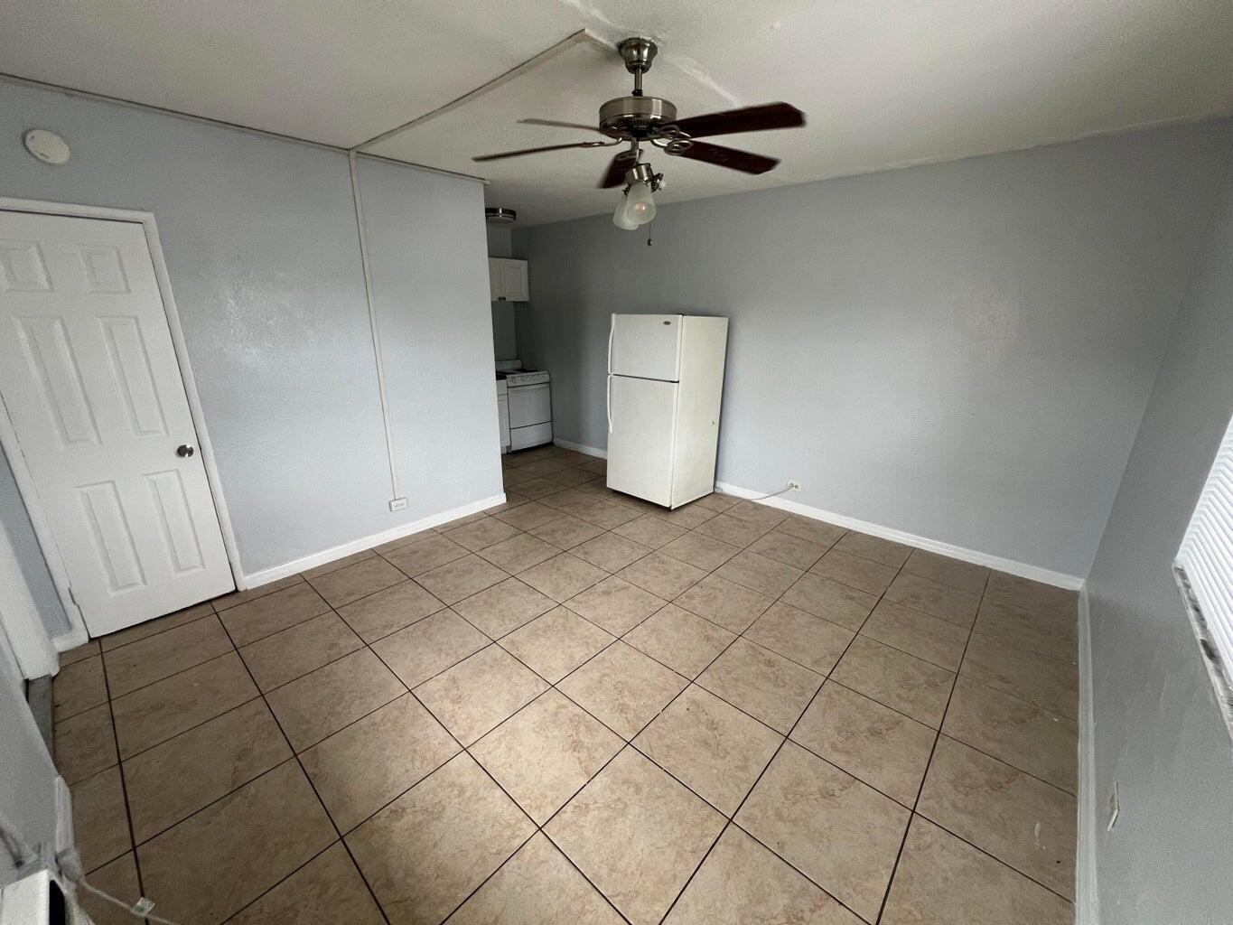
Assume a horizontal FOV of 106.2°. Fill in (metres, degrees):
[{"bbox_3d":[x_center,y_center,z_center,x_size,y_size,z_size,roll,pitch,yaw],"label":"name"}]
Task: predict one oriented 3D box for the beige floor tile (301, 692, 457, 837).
[{"bbox_3d":[-0.887,1.100,1.752,0.440,0.010,0.440,15,22,39],"label":"beige floor tile"}]

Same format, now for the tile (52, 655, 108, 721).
[{"bbox_3d":[-2.383,0.987,2.057,0.440,0.010,0.156,15,22,39],"label":"tile"}]

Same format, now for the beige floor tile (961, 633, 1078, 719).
[{"bbox_3d":[1.975,1.026,2.276,0.425,0.015,0.450,15,23,39],"label":"beige floor tile"}]

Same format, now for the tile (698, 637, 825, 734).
[{"bbox_3d":[0.674,1.033,2.191,0.446,0.015,0.446,15,22,39],"label":"tile"}]

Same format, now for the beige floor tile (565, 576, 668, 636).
[{"bbox_3d":[-0.001,0.824,2.695,0.440,0.010,0.440,15,22,39],"label":"beige floor tile"}]

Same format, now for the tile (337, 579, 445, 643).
[{"bbox_3d":[-1.298,0.852,2.687,0.446,0.015,0.446,15,22,39],"label":"tile"}]

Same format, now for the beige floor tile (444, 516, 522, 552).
[{"bbox_3d":[-1.046,0.567,3.636,0.446,0.015,0.446,15,22,39],"label":"beige floor tile"}]

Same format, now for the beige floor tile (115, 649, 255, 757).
[{"bbox_3d":[-1.897,1.044,2.046,0.450,0.012,0.450,15,22,40],"label":"beige floor tile"}]

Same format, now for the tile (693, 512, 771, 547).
[{"bbox_3d":[0.930,0.560,3.758,0.452,0.010,0.452,15,22,40],"label":"tile"}]

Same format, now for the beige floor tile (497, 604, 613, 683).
[{"bbox_3d":[-0.311,0.942,2.439,0.446,0.015,0.446,15,22,39],"label":"beige floor tile"}]

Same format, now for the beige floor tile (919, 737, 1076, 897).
[{"bbox_3d":[1.335,1.201,1.621,0.406,0.012,0.448,15,22,40],"label":"beige floor tile"}]

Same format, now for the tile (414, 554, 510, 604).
[{"bbox_3d":[-1.000,0.757,3.015,0.446,0.015,0.446,15,22,39],"label":"tile"}]

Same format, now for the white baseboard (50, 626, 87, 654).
[{"bbox_3d":[-2.756,0.899,2.334,0.014,0.084,0.114,15,22,40],"label":"white baseboard"}]

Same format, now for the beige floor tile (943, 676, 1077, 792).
[{"bbox_3d":[1.640,1.105,1.929,0.416,0.010,0.452,15,22,40],"label":"beige floor tile"}]

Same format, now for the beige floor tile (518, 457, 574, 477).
[{"bbox_3d":[-0.828,0.056,5.286,0.450,0.015,0.450,15,23,39],"label":"beige floor tile"}]

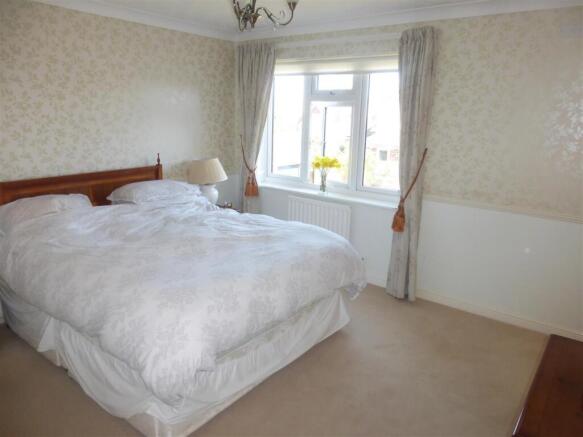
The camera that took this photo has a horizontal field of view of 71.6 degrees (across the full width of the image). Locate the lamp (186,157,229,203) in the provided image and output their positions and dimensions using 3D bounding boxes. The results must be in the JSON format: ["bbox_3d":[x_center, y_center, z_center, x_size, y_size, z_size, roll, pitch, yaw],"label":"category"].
[{"bbox_3d":[-0.817,-0.328,3.931,0.385,0.480,0.385,1,15,0],"label":"lamp"}]

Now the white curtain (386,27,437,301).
[{"bbox_3d":[0.974,-0.372,3.386,0.330,2.220,0.160,12,19,35],"label":"white curtain"}]

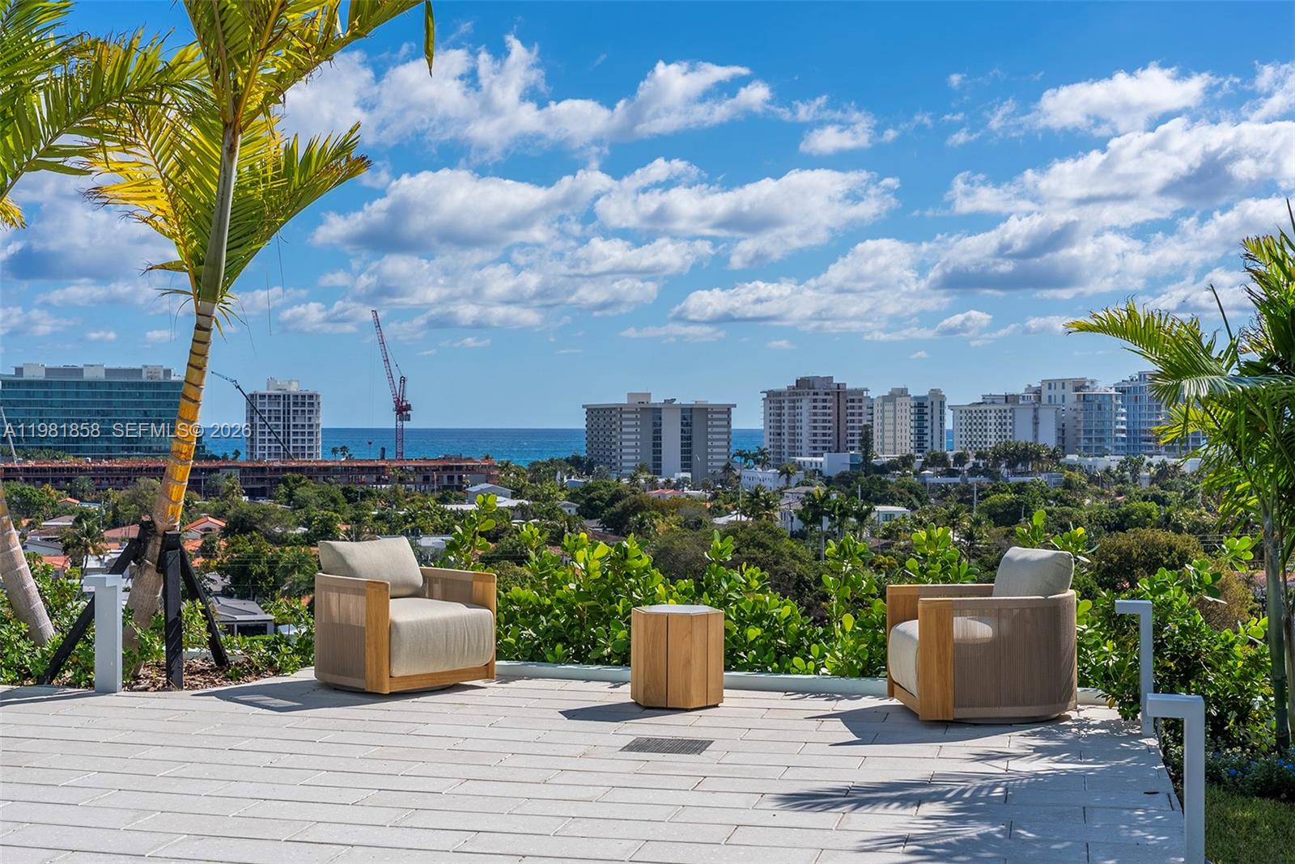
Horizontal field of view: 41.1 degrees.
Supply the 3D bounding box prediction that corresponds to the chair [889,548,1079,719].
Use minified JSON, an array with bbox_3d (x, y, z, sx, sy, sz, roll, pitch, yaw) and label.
[{"bbox_3d":[1.705,1.015,8.748,0.840,0.818,0.730,0,0,-5],"label":"chair"}]

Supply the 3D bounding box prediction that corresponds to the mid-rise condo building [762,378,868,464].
[{"bbox_3d":[69.953,-1.180,720.102,28.621,42.779,35.223,0,0,-26],"label":"mid-rise condo building"}]

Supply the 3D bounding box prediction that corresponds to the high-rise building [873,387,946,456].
[{"bbox_3d":[108.146,1.127,713.929,16.889,38.222,27.209,0,0,-26],"label":"high-rise building"}]

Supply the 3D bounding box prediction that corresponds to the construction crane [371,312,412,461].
[{"bbox_3d":[-90.589,-12.061,610.000,14.500,62.000,6.000,0,0,-9],"label":"construction crane"}]

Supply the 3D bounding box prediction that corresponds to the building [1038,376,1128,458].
[{"bbox_3d":[191.027,-1.738,763.646,23.562,43.497,30.000,0,0,-26],"label":"building"}]

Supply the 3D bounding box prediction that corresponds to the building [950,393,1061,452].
[{"bbox_3d":[156.472,1.946,755.519,23.719,36.203,42.992,0,0,-26],"label":"building"}]

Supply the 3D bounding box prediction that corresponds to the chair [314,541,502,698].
[{"bbox_3d":[-1.420,1.045,9.950,0.770,0.820,0.820,0,0,-44],"label":"chair"}]

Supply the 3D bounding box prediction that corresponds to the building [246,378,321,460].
[{"bbox_3d":[-138.156,0.356,656.000,24.000,40.294,28.000,0,0,-26],"label":"building"}]

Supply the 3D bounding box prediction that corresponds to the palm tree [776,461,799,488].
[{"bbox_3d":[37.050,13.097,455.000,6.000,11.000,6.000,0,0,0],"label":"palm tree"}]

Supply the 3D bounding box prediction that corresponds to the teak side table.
[{"bbox_3d":[0.162,1.178,9.070,0.494,0.492,0.428,0,0,15],"label":"teak side table"}]

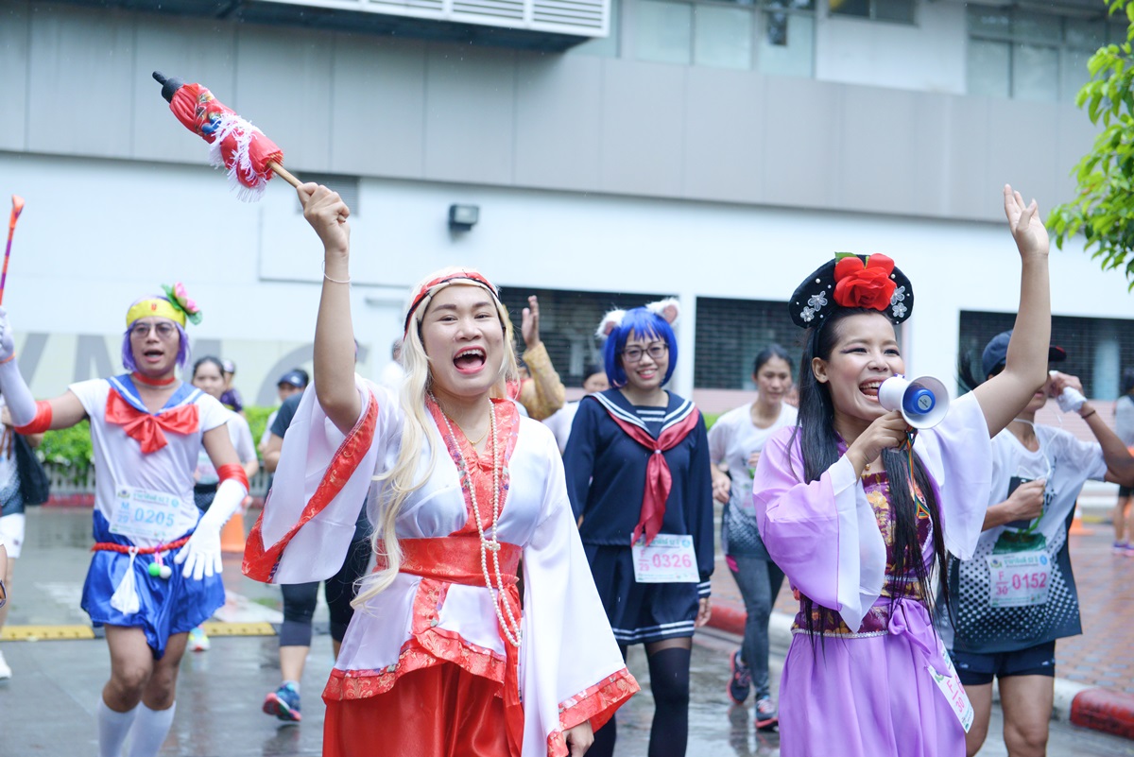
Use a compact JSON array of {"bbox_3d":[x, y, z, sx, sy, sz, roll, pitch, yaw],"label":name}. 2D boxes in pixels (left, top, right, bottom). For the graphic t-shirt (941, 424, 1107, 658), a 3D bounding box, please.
[{"bbox_3d":[1.374,0.492,5.720,0.500,0.680,0.300,1,-1,-6],"label":"graphic t-shirt"}]

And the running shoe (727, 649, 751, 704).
[{"bbox_3d":[0.768,1.334,8.470,0.095,0.255,0.105,5,-34,-12],"label":"running shoe"}]

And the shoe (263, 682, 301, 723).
[{"bbox_3d":[-1.143,1.303,7.600,0.095,0.110,0.255,3,-22,24],"label":"shoe"}]

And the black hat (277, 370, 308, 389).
[{"bbox_3d":[-1.870,0.010,12.900,0.175,0.135,0.255,1,8,36],"label":"black hat"}]

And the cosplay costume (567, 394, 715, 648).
[{"bbox_3d":[0.225,0.439,5.970,0.465,0.815,0.300,2,0,-14],"label":"cosplay costume"}]

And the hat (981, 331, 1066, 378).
[{"bbox_3d":[1.295,-0.068,5.370,0.175,0.135,0.260,2,-8,-43],"label":"hat"}]

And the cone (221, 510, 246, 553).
[{"bbox_3d":[-2.752,1.067,15.503,0.370,0.700,0.370,2,0,0],"label":"cone"}]

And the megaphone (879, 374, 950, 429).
[{"bbox_3d":[0.616,0.053,3.400,0.098,0.135,0.140,2,5,-17],"label":"megaphone"}]

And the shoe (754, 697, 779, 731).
[{"bbox_3d":[0.808,1.338,7.570,0.100,0.115,0.260,1,-8,-8],"label":"shoe"}]

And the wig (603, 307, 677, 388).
[{"bbox_3d":[0.232,-0.094,5.900,0.220,0.245,0.240,-9,0,-6],"label":"wig"}]

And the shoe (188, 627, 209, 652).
[{"bbox_3d":[-1.896,1.340,9.750,0.100,0.115,0.260,1,-1,-9],"label":"shoe"}]

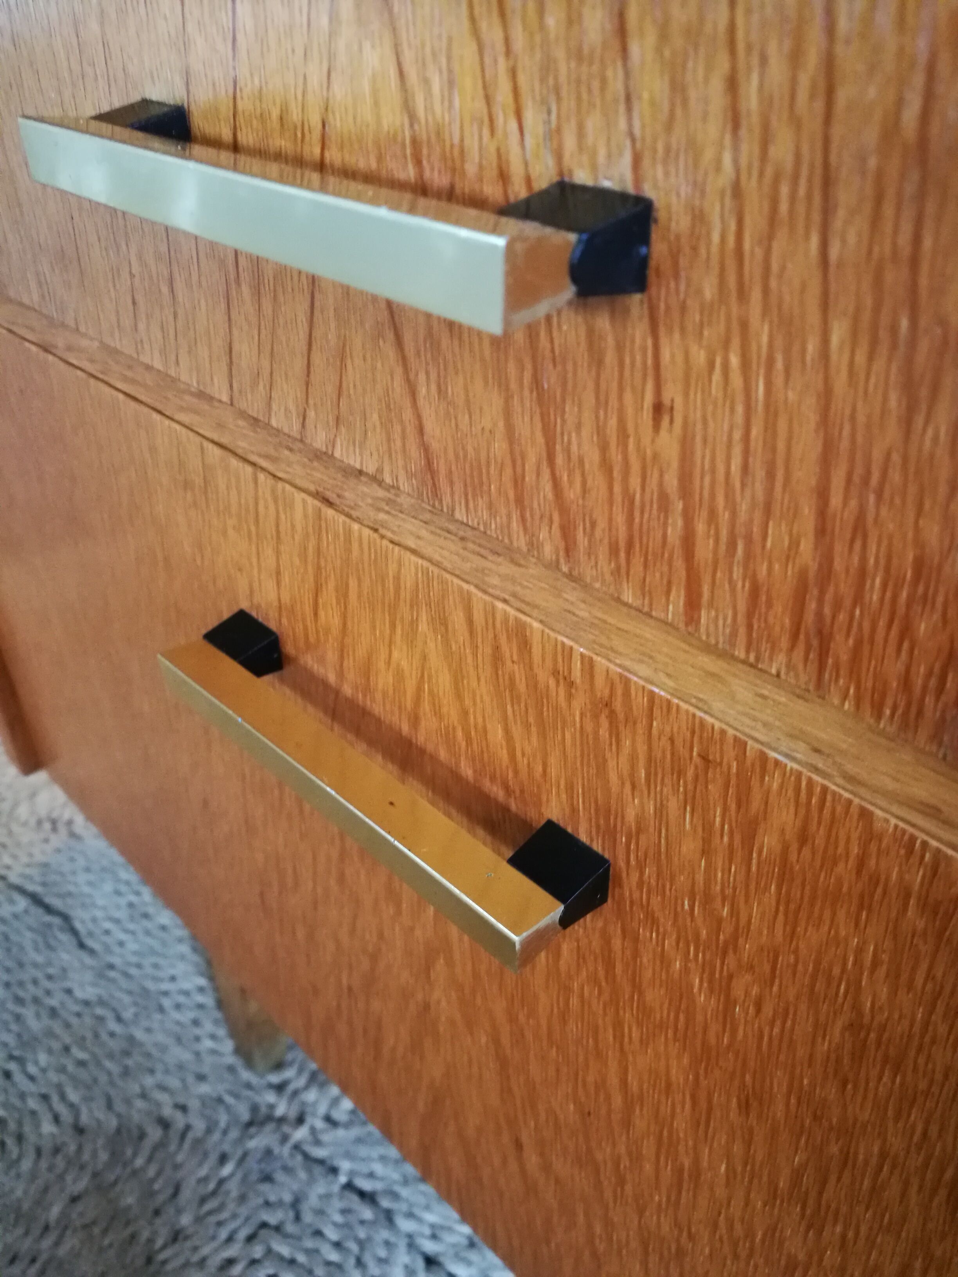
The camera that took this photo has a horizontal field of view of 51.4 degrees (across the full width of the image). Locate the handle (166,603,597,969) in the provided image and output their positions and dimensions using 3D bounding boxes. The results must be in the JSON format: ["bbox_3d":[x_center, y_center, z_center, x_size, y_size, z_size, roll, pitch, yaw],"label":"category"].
[{"bbox_3d":[-0.025,0.026,0.205,0.113,0.011,0.024,30,46,35],"label":"handle"}]

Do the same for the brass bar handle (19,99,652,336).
[{"bbox_3d":[-0.029,-0.065,0.144,0.113,0.011,0.024,30,46,35],"label":"brass bar handle"}]

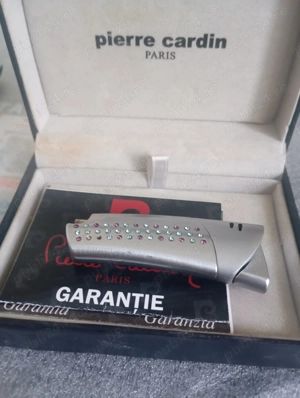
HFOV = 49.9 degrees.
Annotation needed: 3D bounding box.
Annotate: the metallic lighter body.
[{"bbox_3d":[0.006,0.019,0.127,0.075,0.011,0.023,5,47,5],"label":"metallic lighter body"}]

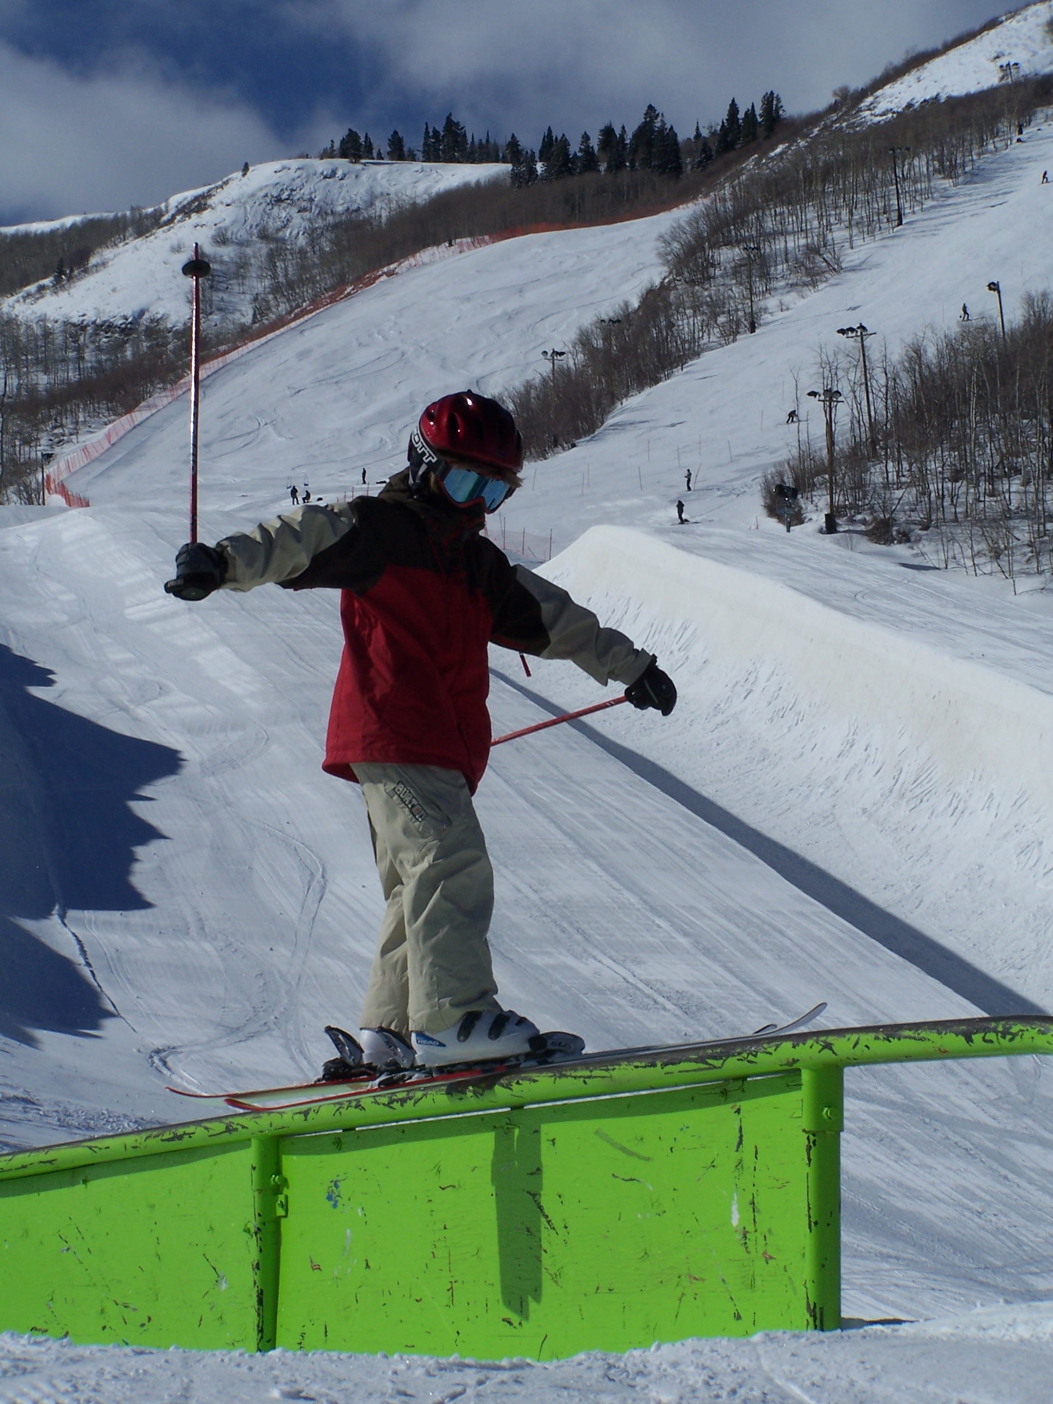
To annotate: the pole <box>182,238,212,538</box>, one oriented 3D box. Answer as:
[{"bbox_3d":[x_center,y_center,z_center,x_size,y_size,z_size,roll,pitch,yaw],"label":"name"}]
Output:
[{"bbox_3d":[-0.713,-0.620,10.300,0.070,1.010,0.070,-2,-36,-2],"label":"pole"}]

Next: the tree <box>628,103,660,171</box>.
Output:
[{"bbox_3d":[24.733,-118.924,1000.000,6.500,14.600,6.500,0,-3,0],"label":"tree"}]

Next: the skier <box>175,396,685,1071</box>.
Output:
[{"bbox_3d":[-0.219,0.063,10.350,0.500,1.480,1.250,-3,-4,44],"label":"skier"}]

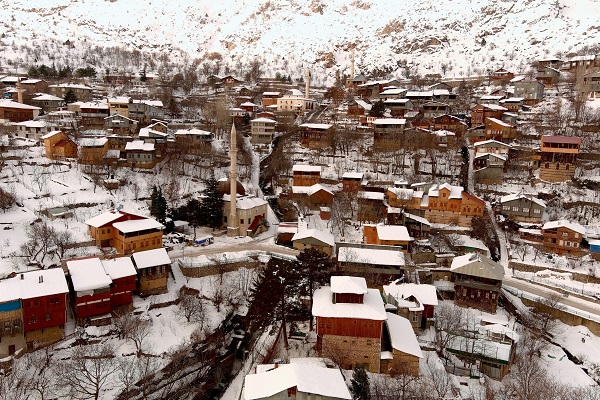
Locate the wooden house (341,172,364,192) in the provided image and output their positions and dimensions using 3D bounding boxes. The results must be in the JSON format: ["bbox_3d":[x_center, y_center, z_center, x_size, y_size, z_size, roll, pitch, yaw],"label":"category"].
[{"bbox_3d":[17.537,-5.782,158.231,6.301,6.275,6.300,3,8,15],"label":"wooden house"}]

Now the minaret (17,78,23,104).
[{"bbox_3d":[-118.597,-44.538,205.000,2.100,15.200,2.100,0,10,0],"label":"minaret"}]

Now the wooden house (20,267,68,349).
[{"bbox_3d":[-42.059,16.930,79.103,6.500,11.143,9.000,-4,10,-34],"label":"wooden house"}]

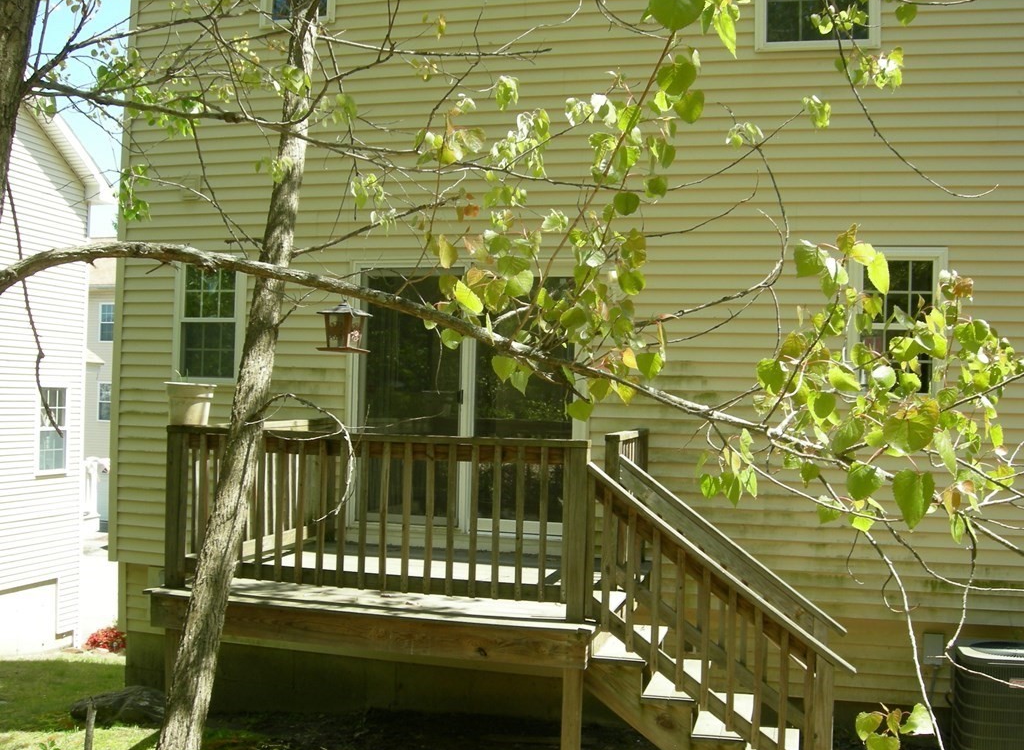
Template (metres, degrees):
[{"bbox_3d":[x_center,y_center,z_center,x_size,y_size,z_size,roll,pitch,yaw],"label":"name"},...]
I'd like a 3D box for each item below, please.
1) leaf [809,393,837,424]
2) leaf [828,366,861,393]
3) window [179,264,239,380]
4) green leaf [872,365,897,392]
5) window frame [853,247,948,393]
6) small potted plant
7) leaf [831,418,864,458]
[{"bbox_3d":[0.936,0.098,3.200,0.075,0.093,0.020,1,0,16],"label":"leaf"},{"bbox_3d":[0.999,0.013,3.200,0.108,0.066,0.020,37,10,0],"label":"leaf"},{"bbox_3d":[-2.366,-0.411,8.328,0.530,0.900,0.080,1,-1,14],"label":"window"},{"bbox_3d":[1.116,0.011,3.200,0.075,0.075,0.020,1,0,19],"label":"green leaf"},{"bbox_3d":[2.703,-0.357,7.390,0.610,1.030,0.100,1,0,12],"label":"window frame"},{"bbox_3d":[-1.811,0.138,6.000,0.285,0.290,0.285,1,-1,14],"label":"small potted plant"},{"bbox_3d":[1.008,0.188,3.200,0.087,0.126,0.020,30,0,17],"label":"leaf"}]

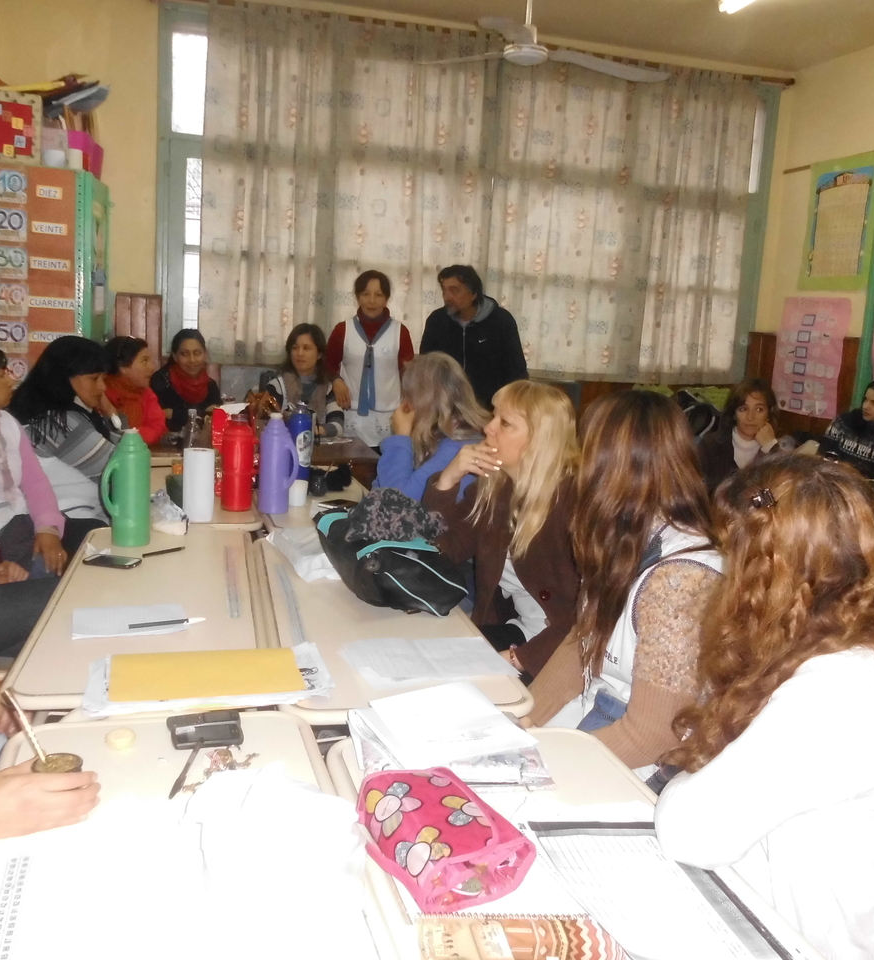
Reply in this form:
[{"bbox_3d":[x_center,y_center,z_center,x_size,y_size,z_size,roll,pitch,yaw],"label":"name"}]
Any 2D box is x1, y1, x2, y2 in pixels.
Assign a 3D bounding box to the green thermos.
[{"bbox_3d":[-0.833,0.018,2.572,0.136,0.305,0.106,0,11,-18],"label":"green thermos"}]

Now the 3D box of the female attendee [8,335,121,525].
[{"bbox_3d":[-1.278,0.151,3.380,0.650,1.250,0.500,2,10,-10],"label":"female attendee"}]

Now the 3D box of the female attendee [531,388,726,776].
[{"bbox_3d":[0.342,0.475,1.931,0.620,1.290,0.480,6,10,16],"label":"female attendee"}]

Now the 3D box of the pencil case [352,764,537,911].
[{"bbox_3d":[0.005,0.443,1.221,0.130,0.070,0.230,-1,11,-26],"label":"pencil case"}]

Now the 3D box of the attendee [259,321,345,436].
[{"bbox_3d":[-0.606,-0.073,4.459,0.470,1.270,0.680,1,11,-13],"label":"attendee"}]

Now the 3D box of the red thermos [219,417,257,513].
[{"bbox_3d":[-0.667,-0.062,3.216,0.108,0.316,0.130,1,10,-12],"label":"red thermos"}]

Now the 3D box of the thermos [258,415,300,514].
[{"bbox_3d":[-0.494,-0.055,3.039,0.130,0.312,0.097,2,11,-8],"label":"thermos"}]

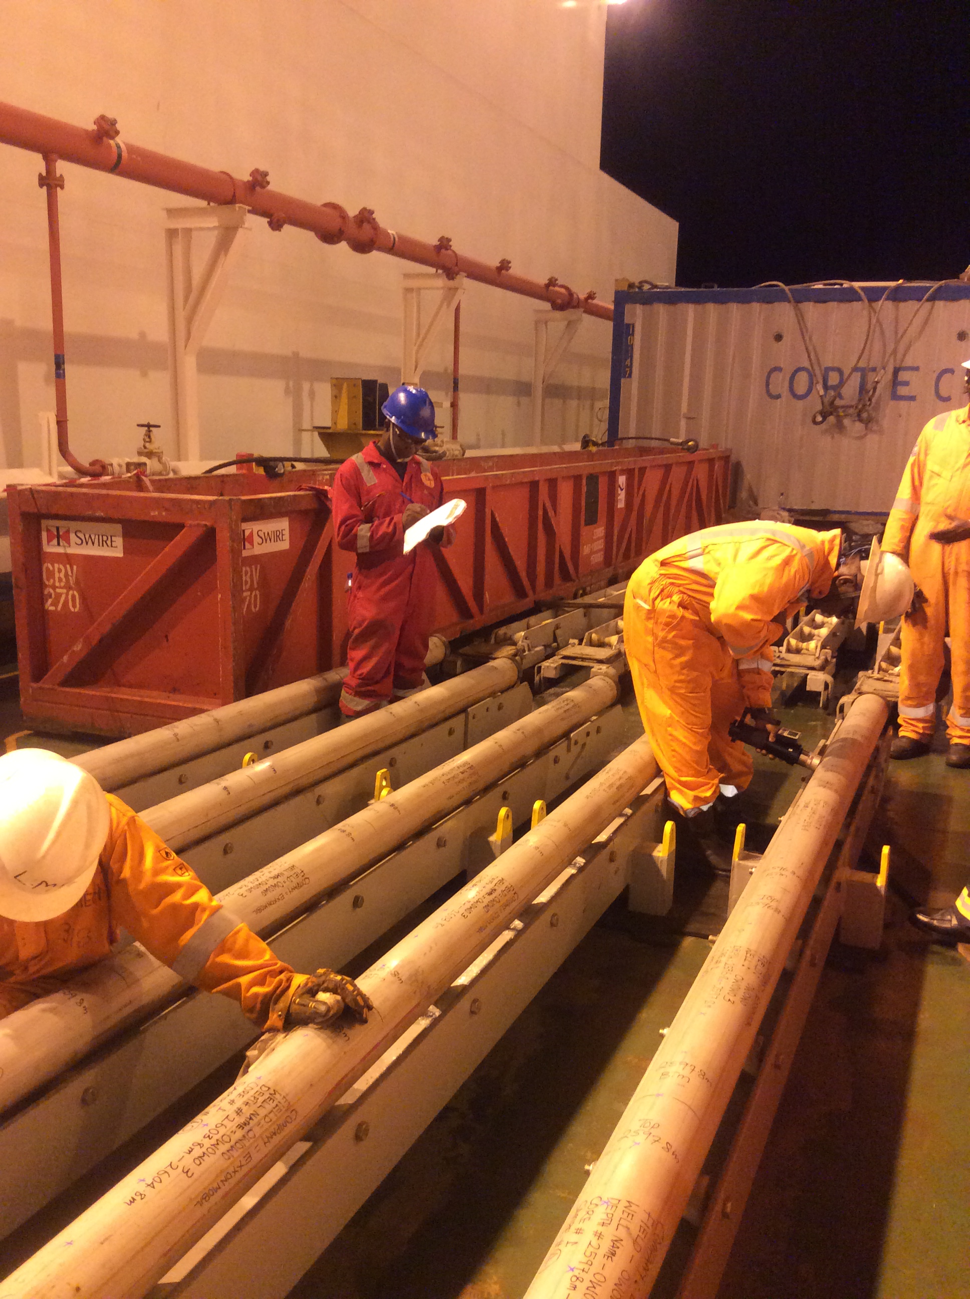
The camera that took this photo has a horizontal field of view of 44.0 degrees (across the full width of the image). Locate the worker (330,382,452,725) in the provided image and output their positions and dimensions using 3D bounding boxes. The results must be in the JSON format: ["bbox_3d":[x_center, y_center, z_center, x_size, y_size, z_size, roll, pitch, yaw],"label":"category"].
[{"bbox_3d":[-0.386,-0.323,5.100,0.510,1.620,0.420,-8,15,-40],"label":"worker"}]

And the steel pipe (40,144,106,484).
[{"bbox_3d":[-2.659,-2.130,7.790,0.155,1.981,0.479,6,12,21],"label":"steel pipe"}]

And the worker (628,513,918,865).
[{"bbox_3d":[0.949,0.146,4.070,0.950,1.150,0.560,6,12,22],"label":"worker"}]

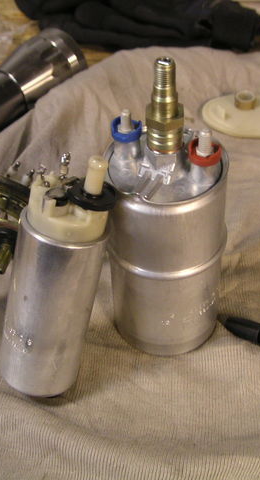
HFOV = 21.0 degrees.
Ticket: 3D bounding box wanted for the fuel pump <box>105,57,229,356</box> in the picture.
[{"bbox_3d":[0.018,-0.016,0.355,0.063,0.168,0.063,-3,44,0],"label":"fuel pump"}]

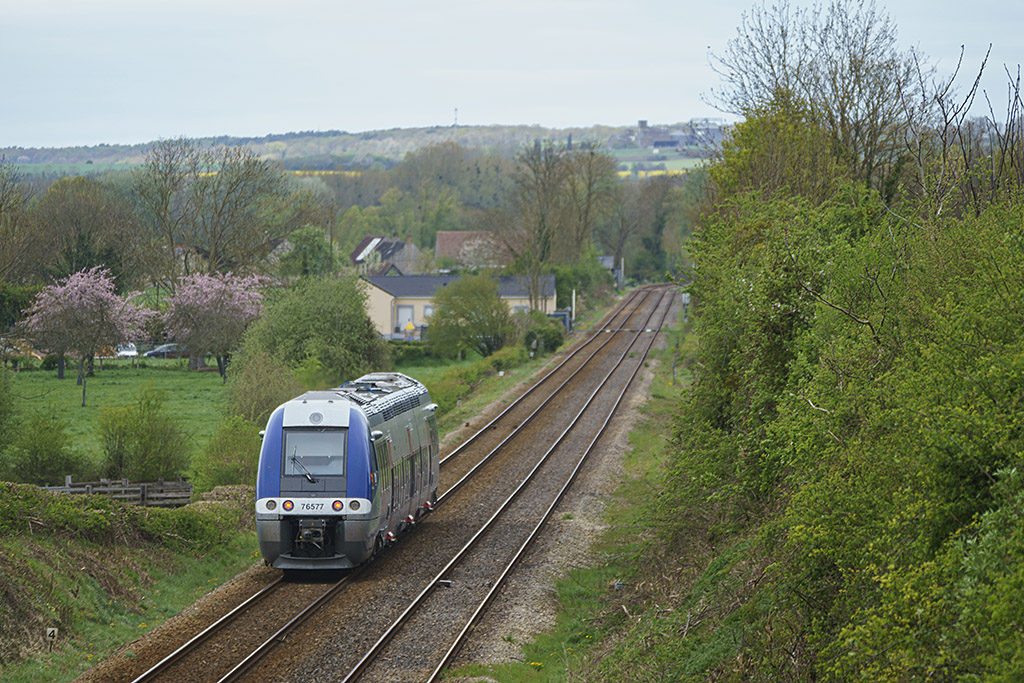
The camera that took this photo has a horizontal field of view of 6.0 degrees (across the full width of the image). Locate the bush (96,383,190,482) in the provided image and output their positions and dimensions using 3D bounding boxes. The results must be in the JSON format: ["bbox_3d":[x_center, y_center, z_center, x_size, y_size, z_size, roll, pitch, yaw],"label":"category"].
[{"bbox_3d":[-13.893,3.506,370.000,3.500,3.700,3.300,0,1,0],"label":"bush"}]

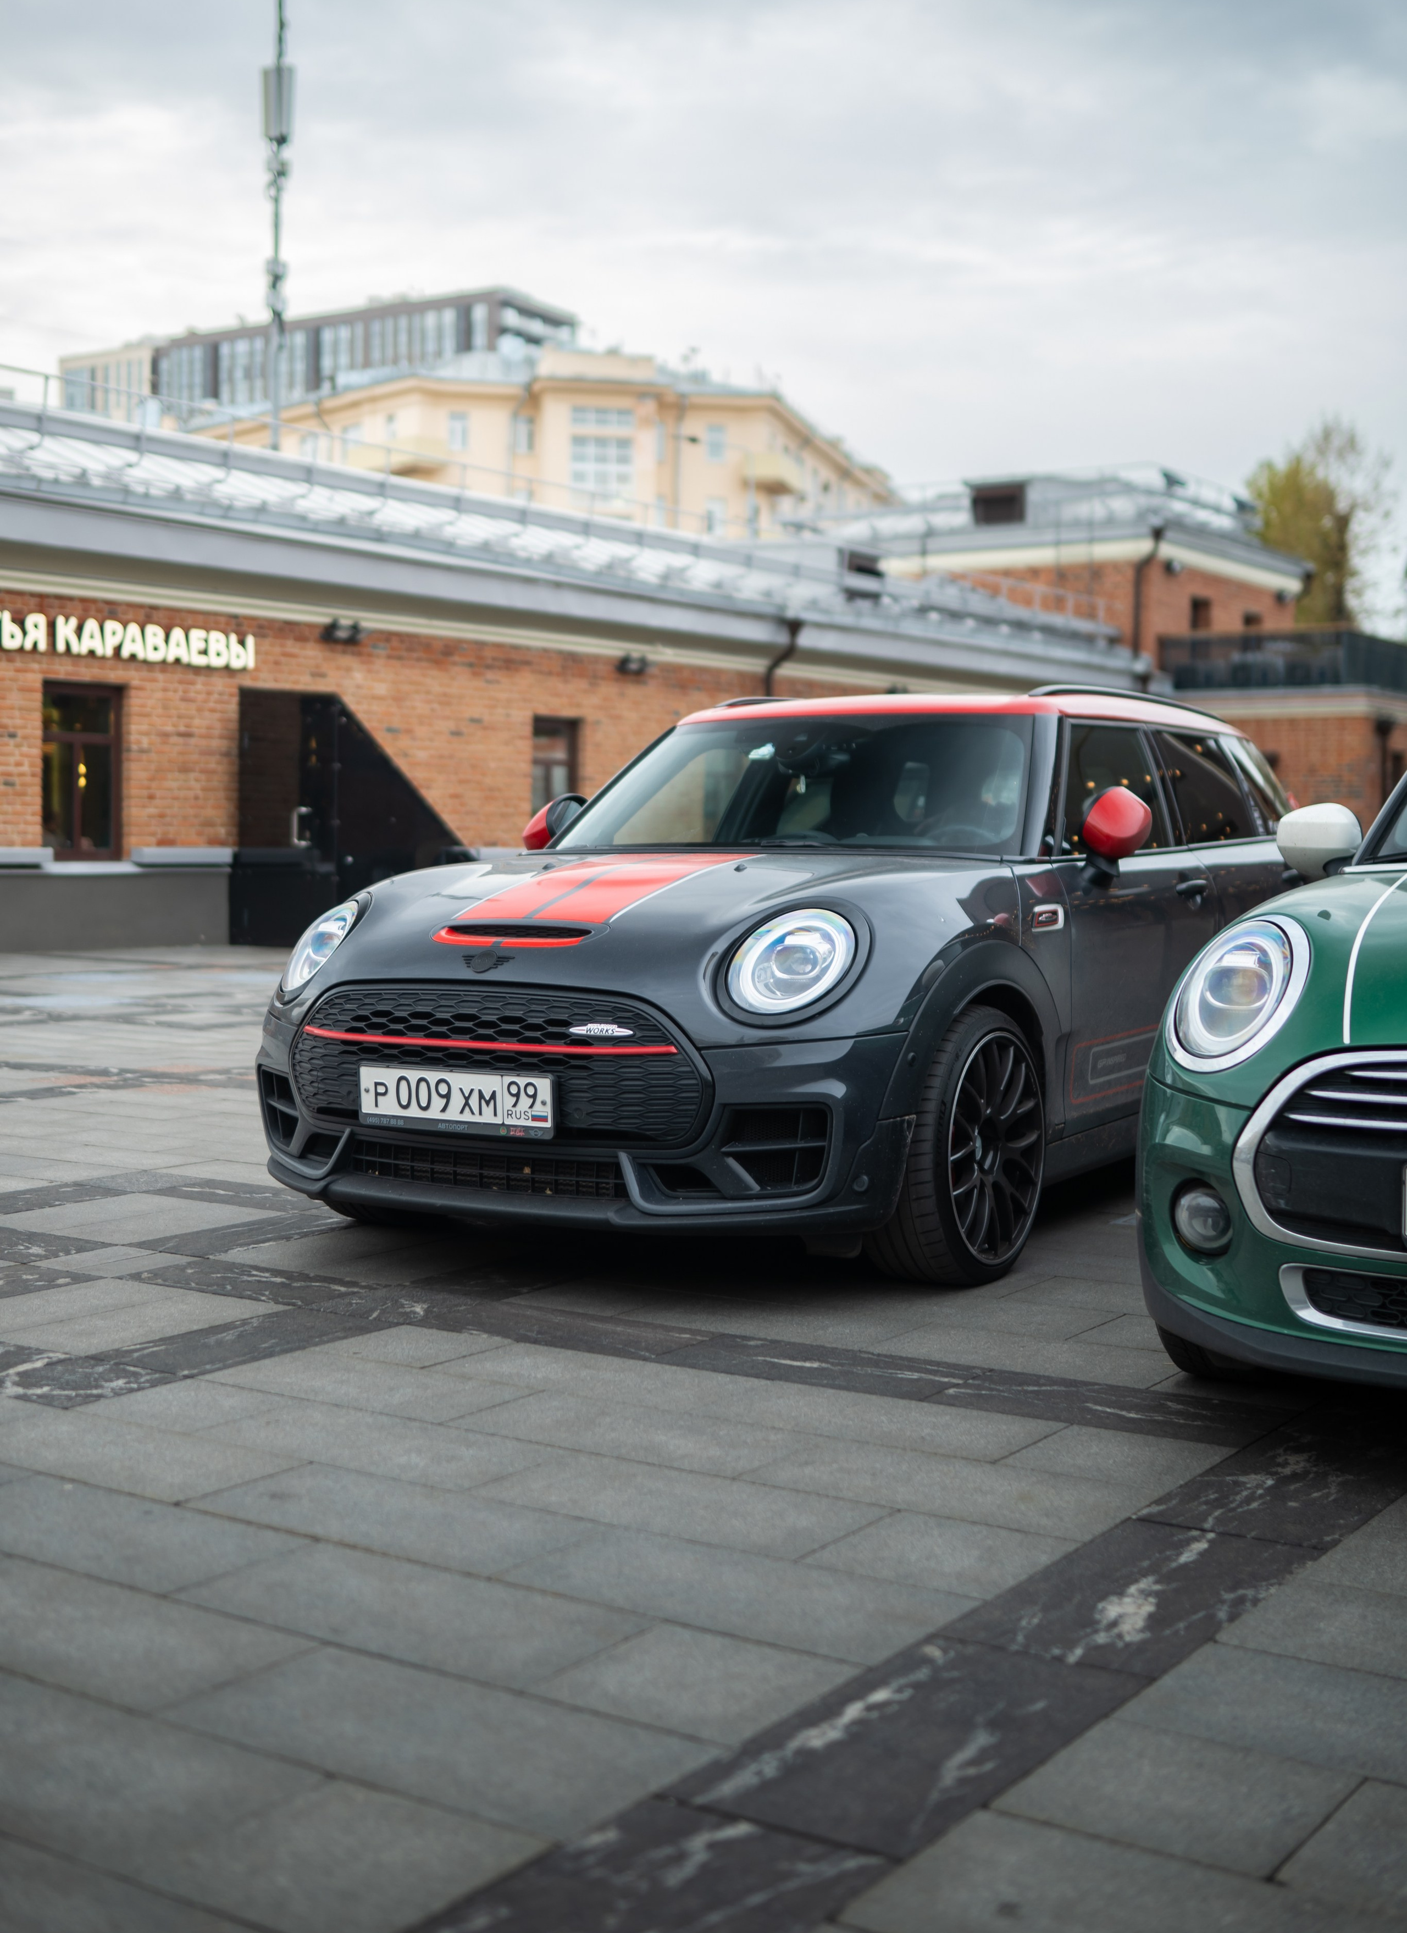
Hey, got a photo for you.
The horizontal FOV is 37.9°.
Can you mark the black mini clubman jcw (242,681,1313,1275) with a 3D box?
[{"bbox_3d":[0.594,-0.071,6.146,1.880,1.440,4.260,1,3,32],"label":"black mini clubman jcw"}]

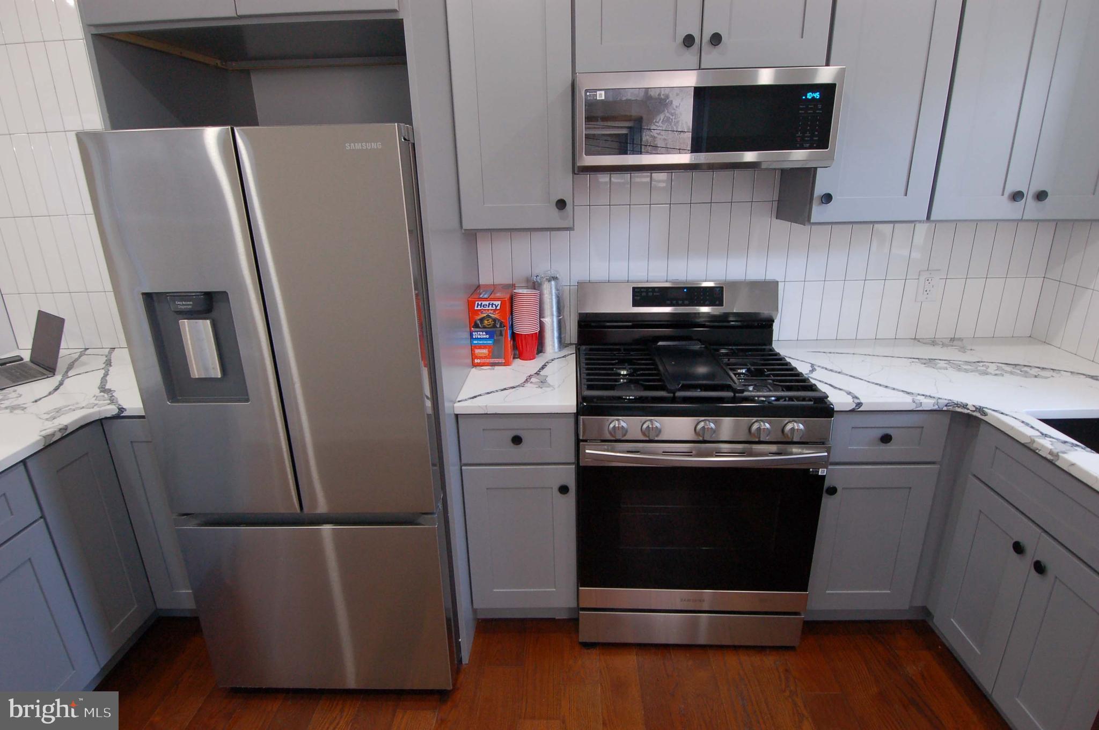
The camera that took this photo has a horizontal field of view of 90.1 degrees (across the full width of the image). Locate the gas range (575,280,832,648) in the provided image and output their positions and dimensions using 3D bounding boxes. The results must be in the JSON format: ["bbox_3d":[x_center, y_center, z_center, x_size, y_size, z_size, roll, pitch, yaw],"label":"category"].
[{"bbox_3d":[0.484,0.335,2.019,0.754,1.188,0.715,0,18,2],"label":"gas range"}]

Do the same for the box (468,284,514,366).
[{"bbox_3d":[-0.210,-0.157,2.109,0.142,0.251,0.275,0,18,2],"label":"box"}]

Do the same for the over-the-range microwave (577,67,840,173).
[{"bbox_3d":[0.468,-0.785,1.829,0.757,0.263,0.478,0,18,2],"label":"over-the-range microwave"}]

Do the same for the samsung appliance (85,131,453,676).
[{"bbox_3d":[-0.687,0.130,1.906,0.749,1.690,0.847,0,18,2],"label":"samsung appliance"}]

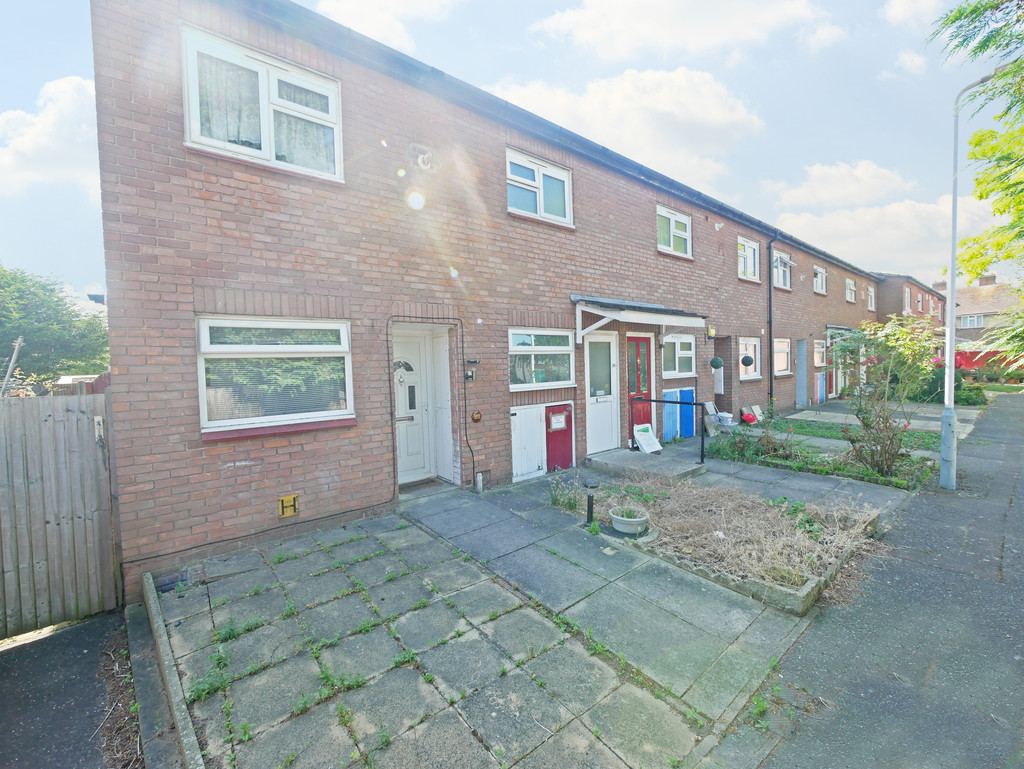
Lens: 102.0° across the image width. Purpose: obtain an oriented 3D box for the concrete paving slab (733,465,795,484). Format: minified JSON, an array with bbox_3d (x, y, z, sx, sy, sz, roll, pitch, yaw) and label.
[{"bbox_3d":[3.651,1.320,6.004,0.900,0.050,0.580,-4,5,-39],"label":"concrete paving slab"}]

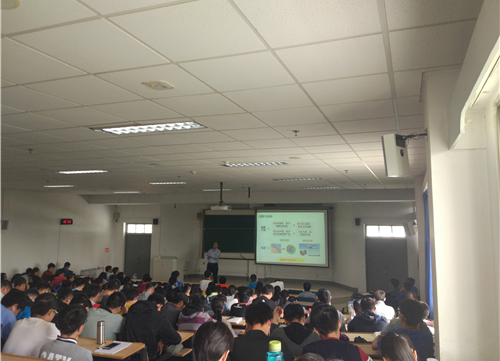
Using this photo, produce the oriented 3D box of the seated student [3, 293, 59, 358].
[{"bbox_3d":[-1.846,1.641,3.579,0.540,1.240,0.780,-1,-5,18],"label":"seated student"}]

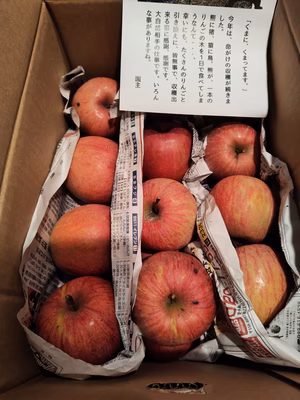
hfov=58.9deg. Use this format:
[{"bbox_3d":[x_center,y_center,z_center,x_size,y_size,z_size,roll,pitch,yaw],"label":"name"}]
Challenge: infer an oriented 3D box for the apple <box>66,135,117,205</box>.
[{"bbox_3d":[-0.071,-0.040,0.362,0.082,0.094,0.094,-13,44,27],"label":"apple"}]

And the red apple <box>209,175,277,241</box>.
[{"bbox_3d":[0.118,0.012,0.351,0.077,0.089,0.089,22,79,-32],"label":"red apple"}]

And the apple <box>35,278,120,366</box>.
[{"bbox_3d":[-0.077,0.132,0.297,0.094,0.082,0.094,7,47,5],"label":"apple"}]

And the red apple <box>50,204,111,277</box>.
[{"bbox_3d":[-0.076,0.051,0.334,0.080,0.092,0.092,-13,44,27],"label":"red apple"}]

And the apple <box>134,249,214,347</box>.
[{"bbox_3d":[0.025,0.106,0.293,0.095,0.082,0.095,-2,70,5],"label":"apple"}]

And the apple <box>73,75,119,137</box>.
[{"bbox_3d":[-0.073,-0.144,0.419,0.091,0.079,0.091,-3,97,-27],"label":"apple"}]

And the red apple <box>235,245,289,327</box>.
[{"bbox_3d":[0.120,0.099,0.321,0.088,0.077,0.088,-9,51,29],"label":"red apple"}]

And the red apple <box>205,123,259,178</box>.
[{"bbox_3d":[0.128,-0.073,0.406,0.084,0.073,0.084,0,99,3],"label":"red apple"}]

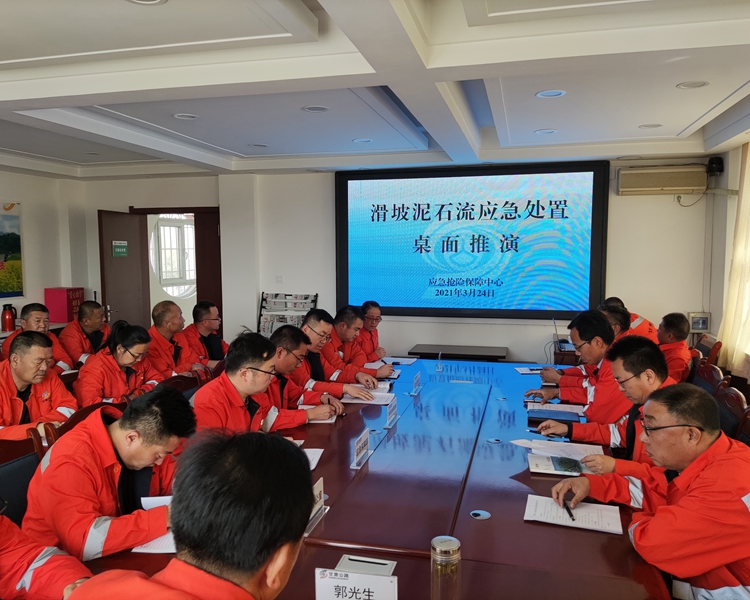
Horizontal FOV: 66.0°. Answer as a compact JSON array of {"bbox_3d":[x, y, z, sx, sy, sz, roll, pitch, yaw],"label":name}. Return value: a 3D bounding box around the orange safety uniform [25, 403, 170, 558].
[{"bbox_3d":[-0.904,0.670,1.915,0.540,0.630,0.550,2,6,19],"label":"orange safety uniform"}]

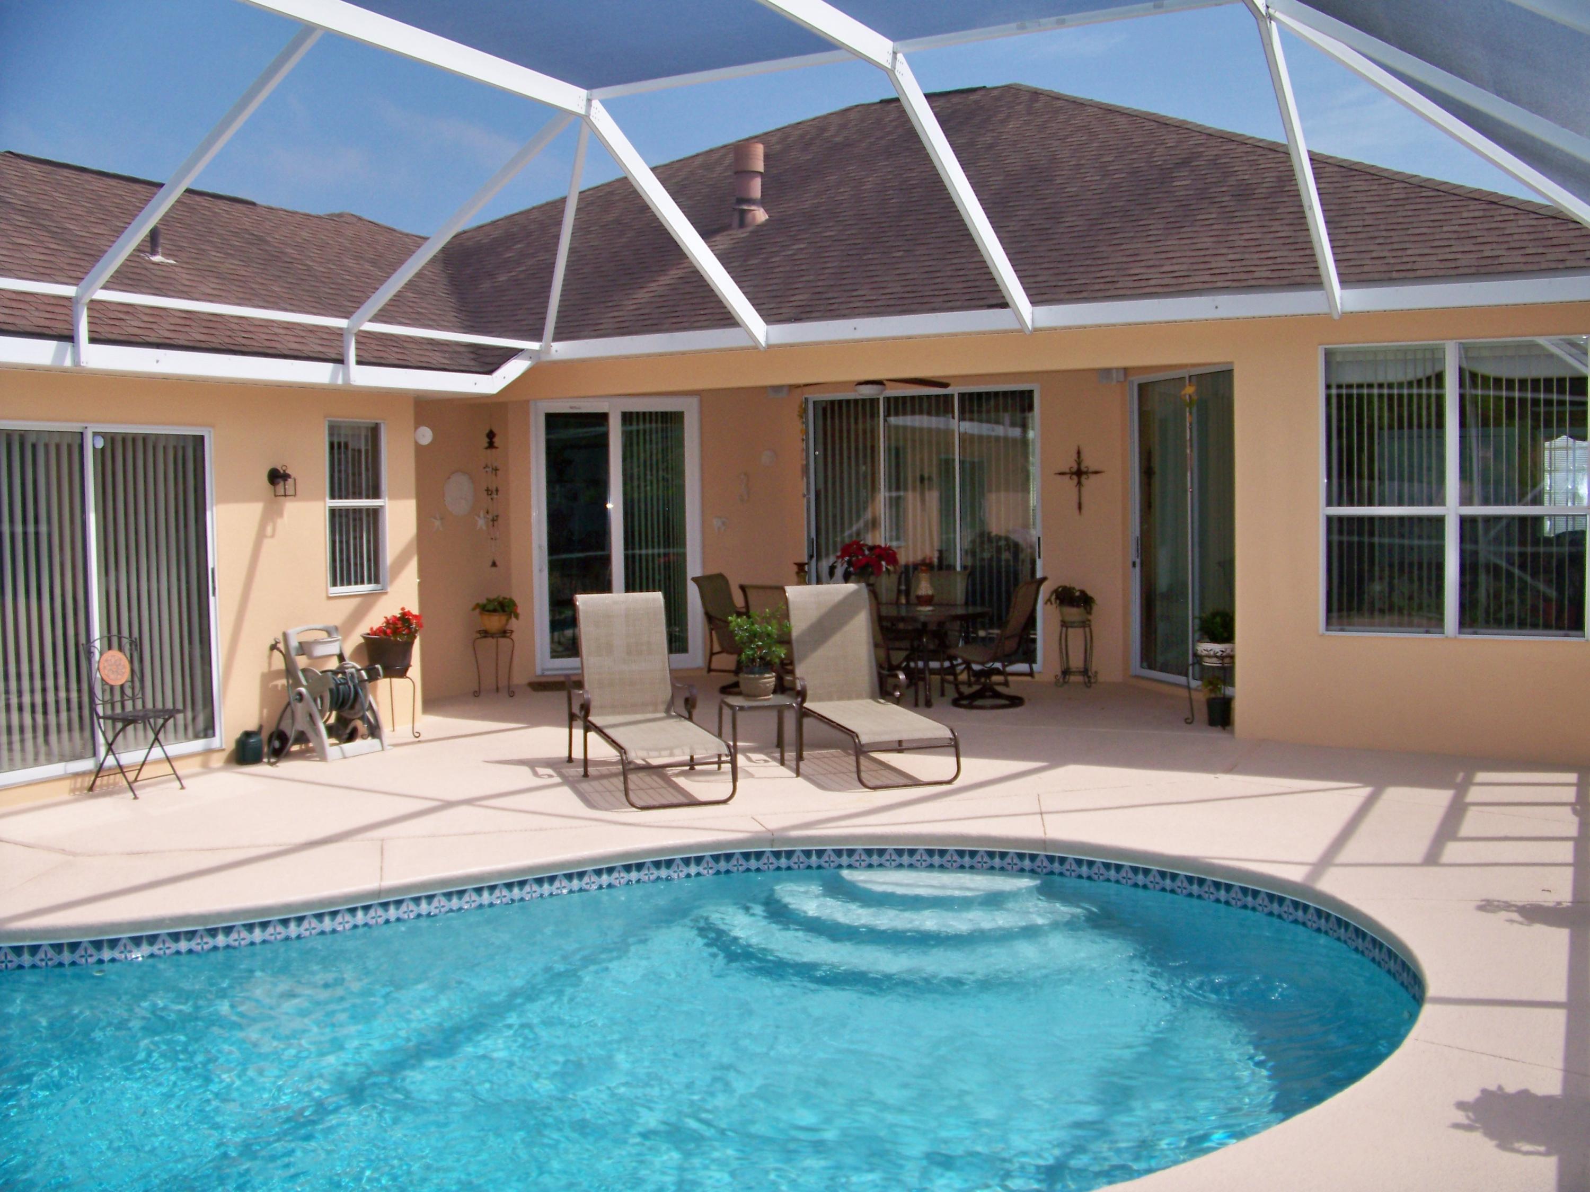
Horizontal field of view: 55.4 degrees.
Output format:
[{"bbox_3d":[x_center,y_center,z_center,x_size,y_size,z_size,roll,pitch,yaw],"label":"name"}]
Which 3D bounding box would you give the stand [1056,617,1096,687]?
[{"bbox_3d":[2.358,0.459,12.675,0.280,0.570,0.280,1,4,28],"label":"stand"}]

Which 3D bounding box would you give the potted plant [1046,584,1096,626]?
[{"bbox_3d":[2.313,0.048,12.649,0.370,0.320,0.330,1,4,28],"label":"potted plant"}]

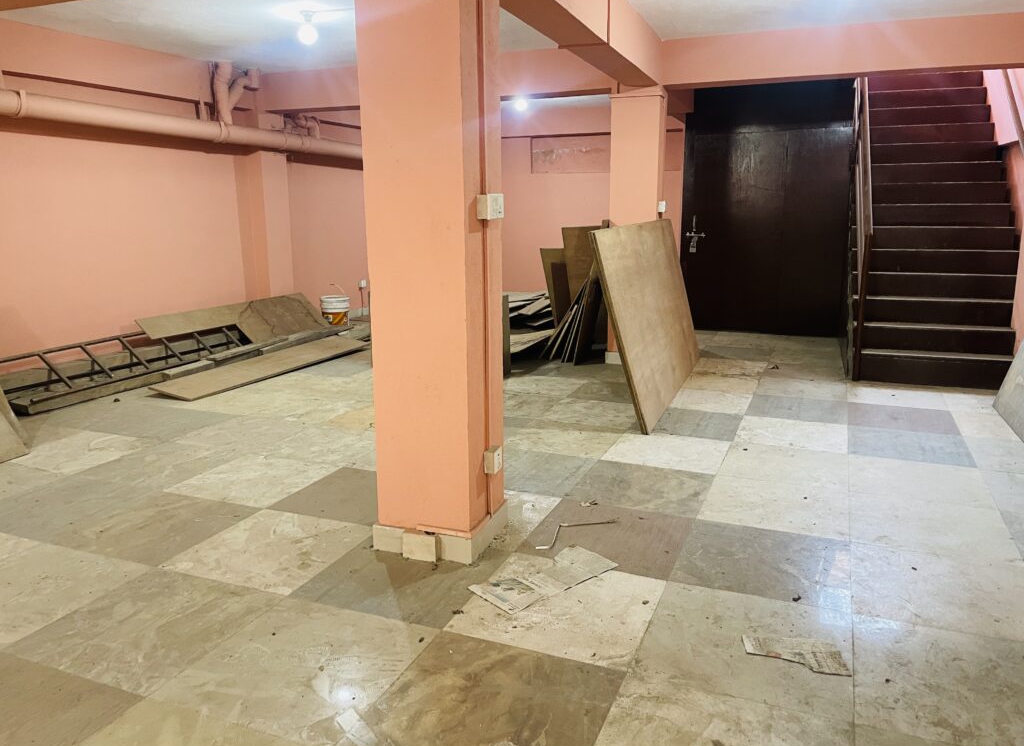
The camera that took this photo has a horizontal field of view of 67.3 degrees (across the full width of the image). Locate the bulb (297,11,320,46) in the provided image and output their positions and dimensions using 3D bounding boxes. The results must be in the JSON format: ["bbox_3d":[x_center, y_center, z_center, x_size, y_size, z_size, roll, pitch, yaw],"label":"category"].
[{"bbox_3d":[-1.355,-2.303,5.146,0.110,0.205,0.110,0,12,0],"label":"bulb"}]

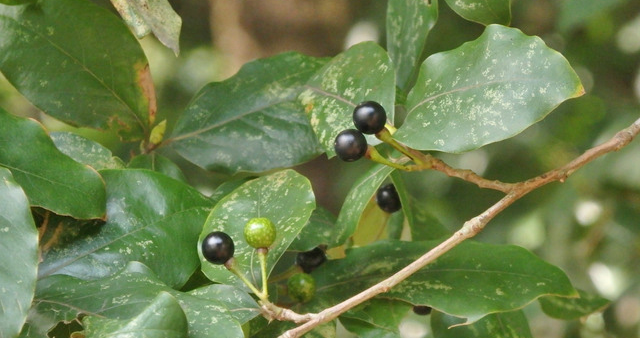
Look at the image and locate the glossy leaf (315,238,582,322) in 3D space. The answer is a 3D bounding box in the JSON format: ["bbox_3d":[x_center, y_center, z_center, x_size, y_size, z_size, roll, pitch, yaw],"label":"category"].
[{"bbox_3d":[0.043,0.039,1.425,0.090,0.012,0.034,1,49,1],"label":"glossy leaf"}]

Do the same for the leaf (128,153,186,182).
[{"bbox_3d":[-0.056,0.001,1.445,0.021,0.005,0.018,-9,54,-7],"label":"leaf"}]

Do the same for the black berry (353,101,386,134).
[{"bbox_3d":[0.017,-0.017,1.400,0.011,0.011,0.011,0,10,0],"label":"black berry"}]

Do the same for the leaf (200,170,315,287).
[{"bbox_3d":[-0.021,0.021,1.420,0.037,0.045,0.009,11,-24,5],"label":"leaf"}]

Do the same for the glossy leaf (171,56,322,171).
[{"bbox_3d":[-0.023,-0.019,1.435,0.064,0.041,0.011,-18,-30,-7],"label":"glossy leaf"}]

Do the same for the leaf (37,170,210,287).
[{"bbox_3d":[-0.068,0.021,1.420,0.068,0.042,0.014,-20,-30,-5],"label":"leaf"}]

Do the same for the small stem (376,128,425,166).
[{"bbox_3d":[0.027,-0.008,1.400,0.019,0.004,0.004,38,0,-9],"label":"small stem"}]

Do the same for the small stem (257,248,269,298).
[{"bbox_3d":[-0.019,0.035,1.400,0.003,0.017,0.003,-5,9,0],"label":"small stem"}]

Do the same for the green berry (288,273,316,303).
[{"bbox_3d":[-0.006,0.041,1.425,0.010,0.010,0.010,0,10,0],"label":"green berry"}]

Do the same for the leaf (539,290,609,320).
[{"bbox_3d":[0.088,0.047,1.455,0.029,0.005,0.016,1,41,-8],"label":"leaf"}]

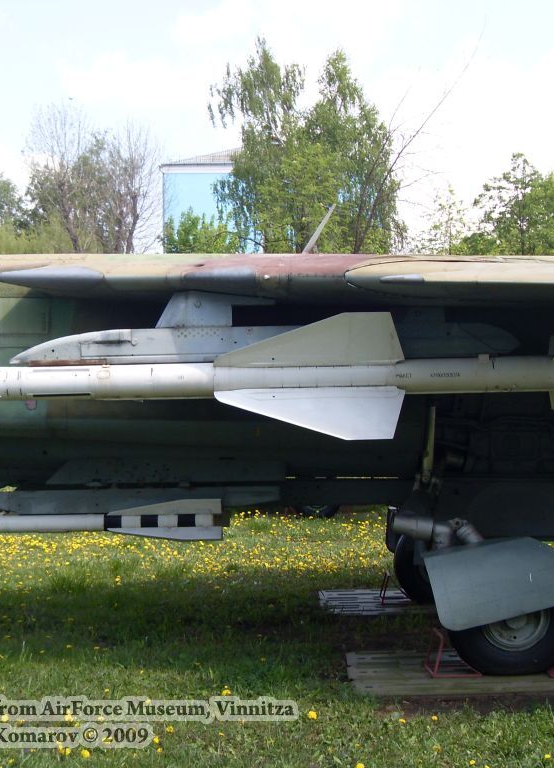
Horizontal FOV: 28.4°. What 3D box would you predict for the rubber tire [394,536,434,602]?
[{"bbox_3d":[1.455,1.545,9.680,0.830,0.810,0.280,0,-2,-1],"label":"rubber tire"}]

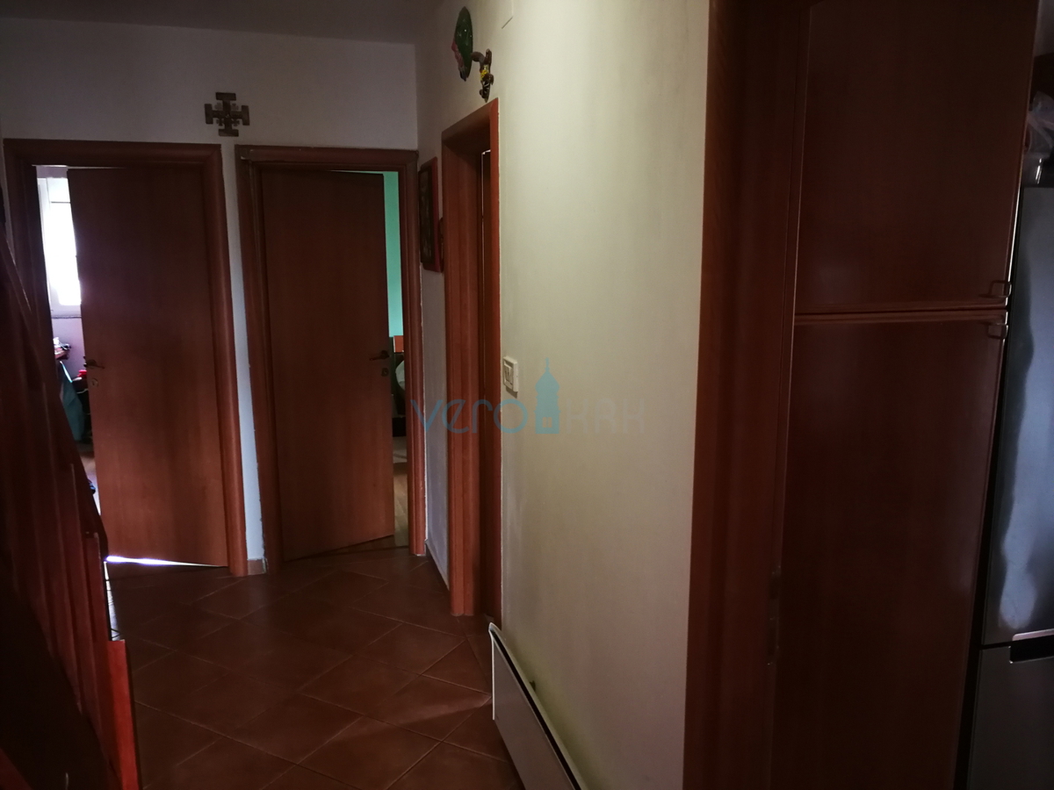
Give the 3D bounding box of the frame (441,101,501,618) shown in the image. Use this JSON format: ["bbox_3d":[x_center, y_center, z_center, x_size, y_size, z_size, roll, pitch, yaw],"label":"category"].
[{"bbox_3d":[-0.173,0.006,3.244,0.140,2.118,0.873,-3,10,-16],"label":"frame"}]

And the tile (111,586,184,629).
[{"bbox_3d":[-1.807,0.999,3.775,0.330,0.010,0.330,5,11,28],"label":"tile"}]

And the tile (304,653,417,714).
[{"bbox_3d":[-0.648,1.115,3.173,0.330,0.010,0.330,5,11,28],"label":"tile"}]

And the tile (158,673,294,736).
[{"bbox_3d":[-1.100,1.137,3.044,0.330,0.010,0.330,5,11,28],"label":"tile"}]

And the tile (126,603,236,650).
[{"bbox_3d":[-1.523,1.033,3.642,0.330,0.010,0.330,5,11,28],"label":"tile"}]

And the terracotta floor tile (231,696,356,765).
[{"bbox_3d":[-0.808,1.163,2.877,0.330,0.010,0.330,5,11,28],"label":"terracotta floor tile"}]

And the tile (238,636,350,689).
[{"bbox_3d":[-0.939,1.087,3.332,0.330,0.010,0.330,5,11,28],"label":"tile"}]

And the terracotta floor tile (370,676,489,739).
[{"bbox_3d":[-0.356,1.142,3.015,0.330,0.010,0.330,5,11,28],"label":"terracotta floor tile"}]

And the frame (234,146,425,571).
[{"bbox_3d":[-0.963,-0.158,4.202,0.840,2.118,0.140,-3,10,-16],"label":"frame"}]

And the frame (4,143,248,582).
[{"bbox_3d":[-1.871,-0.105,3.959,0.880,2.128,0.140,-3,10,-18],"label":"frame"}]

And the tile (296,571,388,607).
[{"bbox_3d":[-0.910,0.962,4.065,0.330,0.010,0.330,5,11,28],"label":"tile"}]

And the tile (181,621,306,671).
[{"bbox_3d":[-1.231,1.060,3.483,0.330,0.010,0.330,5,11,28],"label":"tile"}]

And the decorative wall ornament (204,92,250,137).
[{"bbox_3d":[-1.403,-1.314,3.853,0.196,0.196,0.020,-3,10,-16],"label":"decorative wall ornament"}]

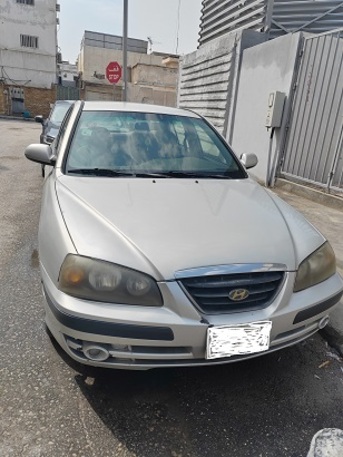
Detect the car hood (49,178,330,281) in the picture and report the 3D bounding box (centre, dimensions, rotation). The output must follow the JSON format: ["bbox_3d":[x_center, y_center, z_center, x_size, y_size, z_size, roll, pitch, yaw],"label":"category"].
[{"bbox_3d":[0.140,-0.077,2.083,1.480,0.240,1.150,-2,25,-18],"label":"car hood"}]

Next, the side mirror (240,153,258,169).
[{"bbox_3d":[0.672,-0.591,3.169,0.230,0.155,0.135,-2,18,-18],"label":"side mirror"}]

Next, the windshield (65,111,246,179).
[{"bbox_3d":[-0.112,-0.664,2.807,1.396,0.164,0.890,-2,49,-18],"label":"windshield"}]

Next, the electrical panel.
[{"bbox_3d":[1.955,-2.219,6.683,0.180,0.600,0.220,-1,18,-17],"label":"electrical panel"}]

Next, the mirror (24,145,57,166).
[{"bbox_3d":[-0.955,-0.540,2.644,0.230,0.155,0.135,-2,18,-18],"label":"mirror"}]

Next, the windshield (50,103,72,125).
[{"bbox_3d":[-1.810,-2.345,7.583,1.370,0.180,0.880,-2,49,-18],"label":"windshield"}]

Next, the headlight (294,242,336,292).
[{"bbox_3d":[0.773,0.188,1.962,0.513,0.190,0.232,-7,21,-32],"label":"headlight"}]

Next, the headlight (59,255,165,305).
[{"bbox_3d":[-0.287,0.221,1.620,0.513,0.190,0.232,3,17,-4],"label":"headlight"}]

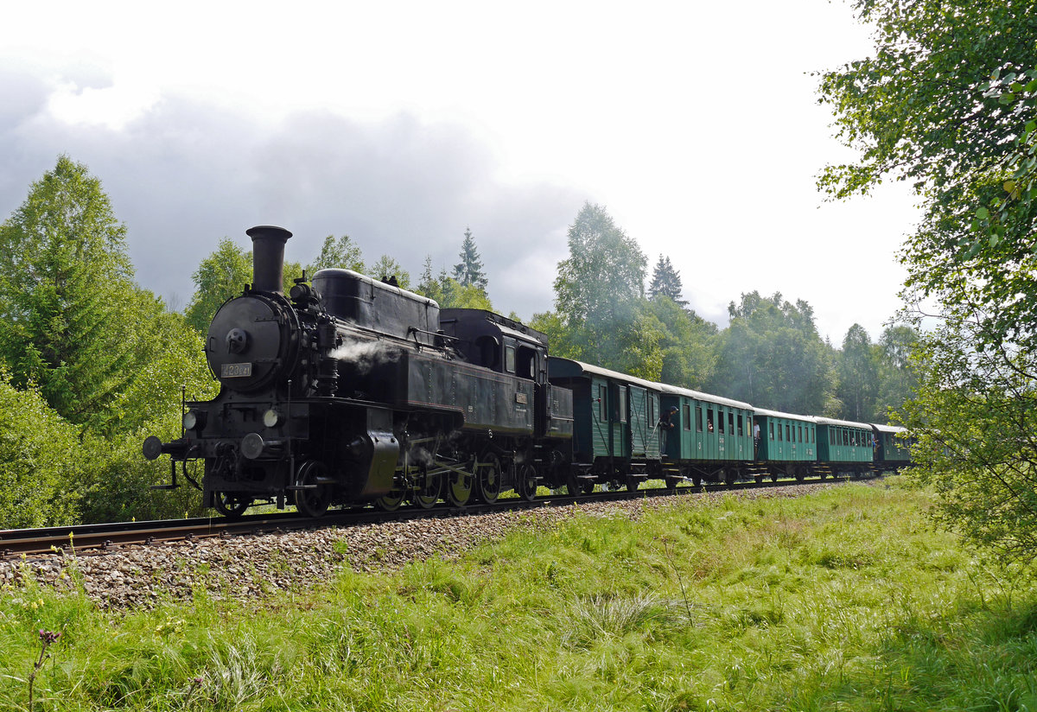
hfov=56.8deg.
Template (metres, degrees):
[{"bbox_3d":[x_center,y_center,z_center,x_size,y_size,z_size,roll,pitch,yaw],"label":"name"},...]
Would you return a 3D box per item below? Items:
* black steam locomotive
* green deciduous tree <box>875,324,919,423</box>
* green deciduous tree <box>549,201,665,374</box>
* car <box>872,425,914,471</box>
[{"bbox_3d":[-2.135,0.766,19.385,3.000,4.520,12.400,-3,-8,22],"label":"black steam locomotive"},{"bbox_3d":[36.380,4.367,91.093,4.600,14.900,4.600,0,-7,0],"label":"green deciduous tree"},{"bbox_3d":[4.232,-0.427,47.110,5.800,14.620,5.800,0,-7,0],"label":"green deciduous tree"},{"bbox_3d":[27.583,7.307,73.429,2.950,3.850,11.200,-5,-9,36],"label":"car"}]

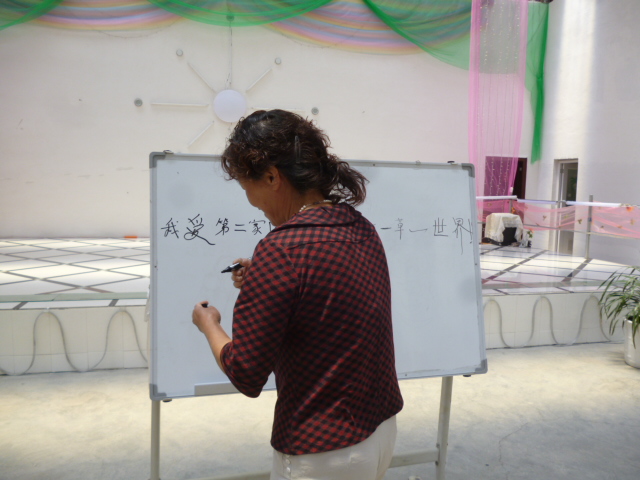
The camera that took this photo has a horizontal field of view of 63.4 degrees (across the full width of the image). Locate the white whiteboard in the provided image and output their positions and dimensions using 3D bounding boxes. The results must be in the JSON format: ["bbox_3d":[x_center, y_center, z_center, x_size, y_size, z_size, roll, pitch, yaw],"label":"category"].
[{"bbox_3d":[0.029,0.108,1.846,1.210,0.806,0.028,0,-5,-14],"label":"white whiteboard"}]

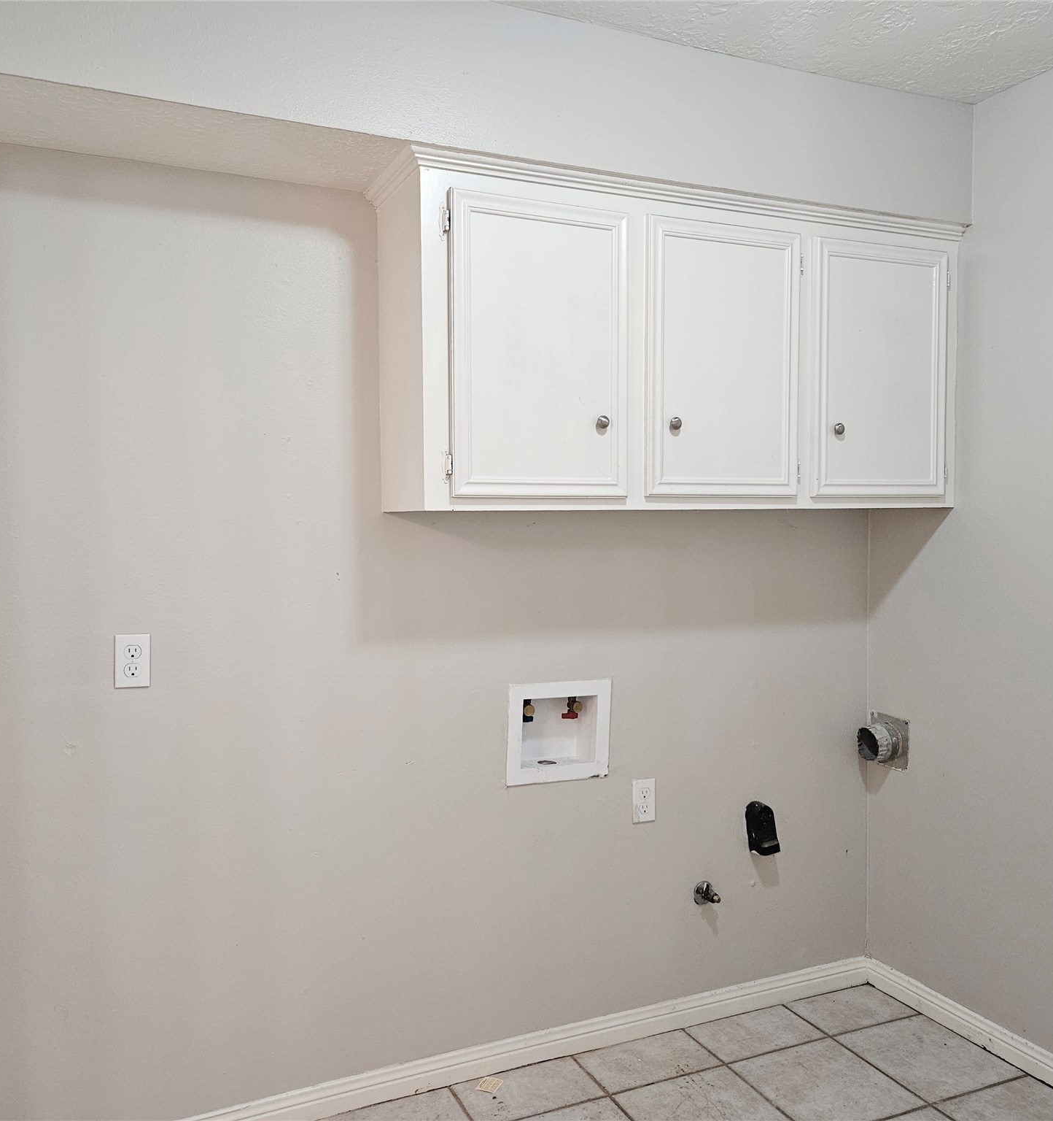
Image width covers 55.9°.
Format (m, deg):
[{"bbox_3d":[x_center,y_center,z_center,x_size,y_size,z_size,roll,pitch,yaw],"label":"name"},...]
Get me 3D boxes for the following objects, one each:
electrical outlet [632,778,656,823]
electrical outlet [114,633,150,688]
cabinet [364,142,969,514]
[{"bbox_3d":[0.315,0.641,2.640,0.070,0.114,0.010,-1,2,-24],"label":"electrical outlet"},{"bbox_3d":[-0.842,0.216,2.122,0.070,0.114,0.010,-1,2,-24],"label":"electrical outlet"},{"bbox_3d":[0.391,-0.490,2.457,1.498,0.732,0.347,-1,2,-24],"label":"cabinet"}]

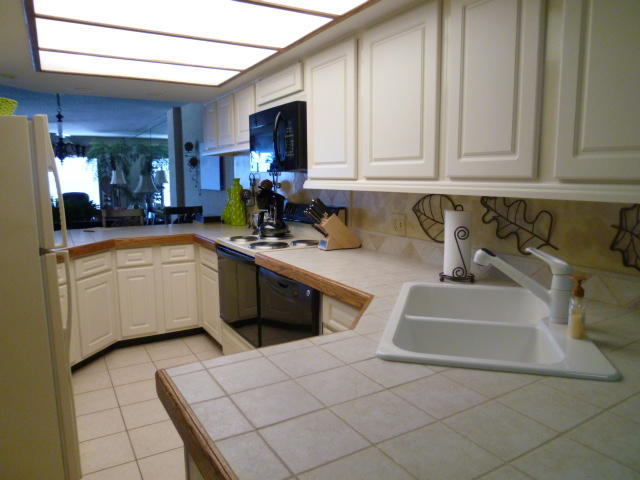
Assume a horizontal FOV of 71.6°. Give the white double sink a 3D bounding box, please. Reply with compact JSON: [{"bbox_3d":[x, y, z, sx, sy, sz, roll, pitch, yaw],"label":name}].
[{"bbox_3d":[0.525,0.349,1.487,0.560,0.200,0.820,2,8,15],"label":"white double sink"}]

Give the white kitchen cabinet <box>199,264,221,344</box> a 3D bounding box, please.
[{"bbox_3d":[-0.620,0.464,3.679,0.580,0.560,0.490,-5,9,-31],"label":"white kitchen cabinet"}]

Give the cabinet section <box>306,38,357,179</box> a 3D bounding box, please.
[{"bbox_3d":[0.204,-0.712,2.595,0.330,0.700,0.512,-5,9,-31],"label":"cabinet section"}]

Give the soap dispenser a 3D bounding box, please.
[{"bbox_3d":[0.739,0.193,1.268,0.052,0.180,0.050,2,8,15],"label":"soap dispenser"}]

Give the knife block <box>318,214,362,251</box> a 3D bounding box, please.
[{"bbox_3d":[0.120,-0.058,2.962,0.250,0.230,0.120,-5,9,-31],"label":"knife block"}]

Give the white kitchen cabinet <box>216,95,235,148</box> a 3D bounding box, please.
[{"bbox_3d":[-0.710,-1.062,4.090,0.330,0.430,0.447,-5,9,-31],"label":"white kitchen cabinet"}]

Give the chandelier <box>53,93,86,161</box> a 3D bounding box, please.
[{"bbox_3d":[-3.110,-1.369,5.400,0.560,0.800,0.560,-5,9,-31],"label":"chandelier"}]

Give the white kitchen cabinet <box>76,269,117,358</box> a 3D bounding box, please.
[{"bbox_3d":[-1.916,0.531,3.343,0.550,0.560,0.420,1,8,10],"label":"white kitchen cabinet"}]

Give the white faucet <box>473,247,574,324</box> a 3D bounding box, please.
[{"bbox_3d":[0.665,0.141,1.458,0.290,0.230,0.060,3,9,22],"label":"white faucet"}]

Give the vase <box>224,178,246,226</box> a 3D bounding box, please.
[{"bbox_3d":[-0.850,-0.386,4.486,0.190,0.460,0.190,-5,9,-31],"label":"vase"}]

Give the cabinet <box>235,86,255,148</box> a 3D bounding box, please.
[{"bbox_3d":[-0.473,-1.009,3.702,0.330,0.430,0.420,-5,9,-31],"label":"cabinet"}]

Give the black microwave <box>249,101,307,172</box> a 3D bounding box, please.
[{"bbox_3d":[-0.162,-0.691,3.152,0.410,0.422,0.741,-5,9,-31],"label":"black microwave"}]

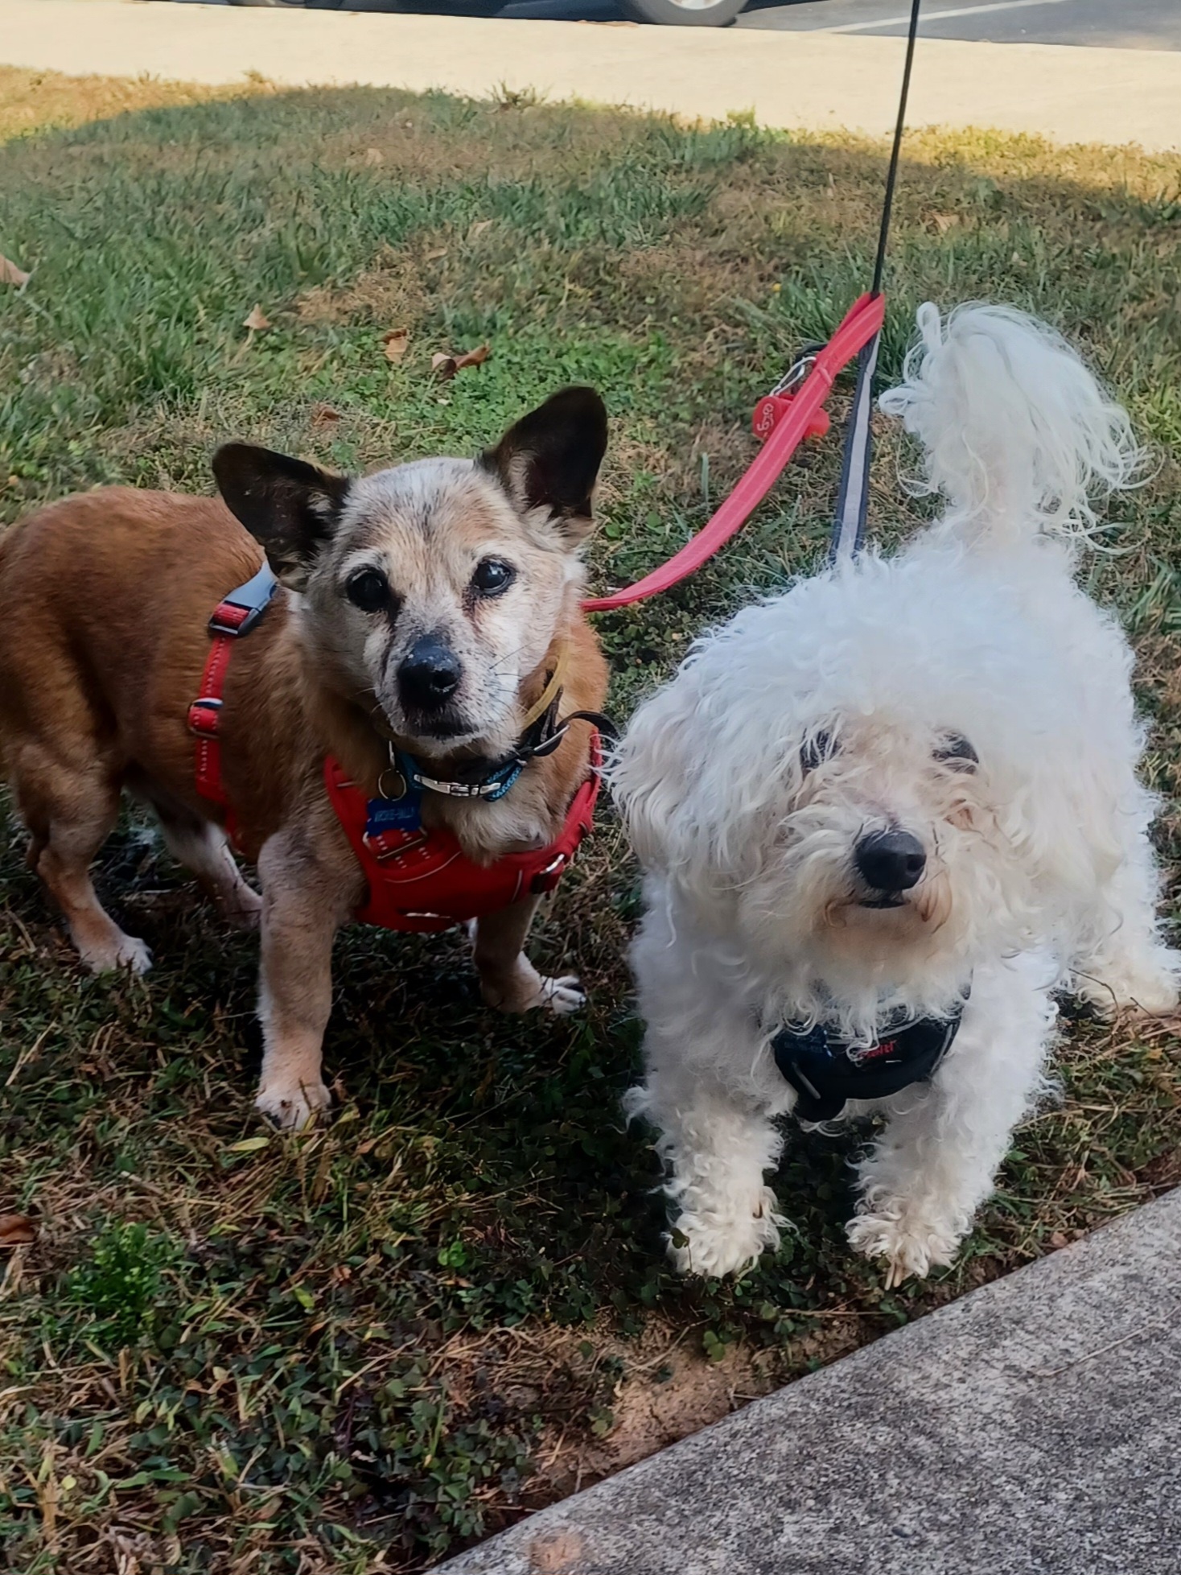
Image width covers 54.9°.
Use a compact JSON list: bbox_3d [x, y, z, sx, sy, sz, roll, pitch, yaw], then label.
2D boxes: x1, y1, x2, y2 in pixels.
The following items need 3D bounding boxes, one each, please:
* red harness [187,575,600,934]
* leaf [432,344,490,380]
[{"bbox_3d":[-0.114,-0.027,0.653,0.175,0.185,0.175,-20,44,-23],"label":"red harness"},{"bbox_3d":[-0.192,-0.631,1.689,0.085,0.035,0.050,-15,42,-17],"label":"leaf"}]

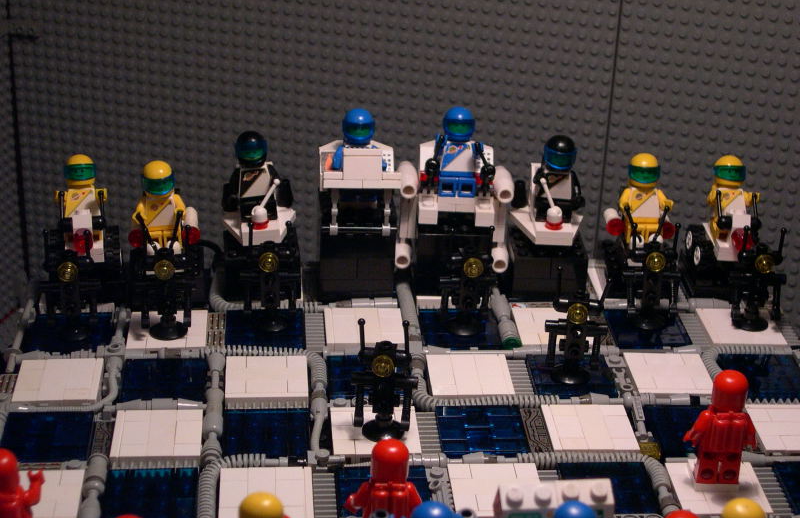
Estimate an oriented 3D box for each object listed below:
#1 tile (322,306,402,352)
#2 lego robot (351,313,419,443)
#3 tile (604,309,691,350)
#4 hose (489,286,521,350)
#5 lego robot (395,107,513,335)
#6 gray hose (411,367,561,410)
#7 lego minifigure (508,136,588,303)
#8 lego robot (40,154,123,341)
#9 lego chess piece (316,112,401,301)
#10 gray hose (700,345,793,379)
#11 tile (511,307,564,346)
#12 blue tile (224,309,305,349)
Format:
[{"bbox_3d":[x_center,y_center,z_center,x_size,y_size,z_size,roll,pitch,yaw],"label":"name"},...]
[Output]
[{"bbox_3d":[-0.015,0.030,0.651,0.032,0.004,0.032,0,27,-5],"label":"tile"},{"bbox_3d":[-0.005,0.043,0.563,0.025,0.045,0.020,2,26,1],"label":"lego robot"},{"bbox_3d":[0.104,0.030,0.655,0.032,0.003,0.032,0,26,-5],"label":"tile"},{"bbox_3d":[0.044,0.024,0.658,0.009,0.009,0.049,0,26,-5],"label":"hose"},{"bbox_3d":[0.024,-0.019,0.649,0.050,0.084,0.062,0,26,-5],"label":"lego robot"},{"bbox_3d":[0.032,0.050,0.604,0.058,0.007,0.031,0,26,-5],"label":"gray hose"},{"bbox_3d":[0.064,-0.021,0.670,0.033,0.071,0.035,0,26,-5],"label":"lego minifigure"},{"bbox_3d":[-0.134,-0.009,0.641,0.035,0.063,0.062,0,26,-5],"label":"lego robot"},{"bbox_3d":[-0.017,-0.026,0.663,0.034,0.081,0.034,0,26,-5],"label":"lego chess piece"},{"bbox_3d":[0.146,0.044,0.638,0.042,0.007,0.028,0,27,-5],"label":"gray hose"},{"bbox_3d":[0.066,0.030,0.658,0.032,0.004,0.032,0,27,-5],"label":"tile"},{"bbox_3d":[-0.055,0.030,0.642,0.032,0.004,0.032,0,26,-5],"label":"blue tile"}]

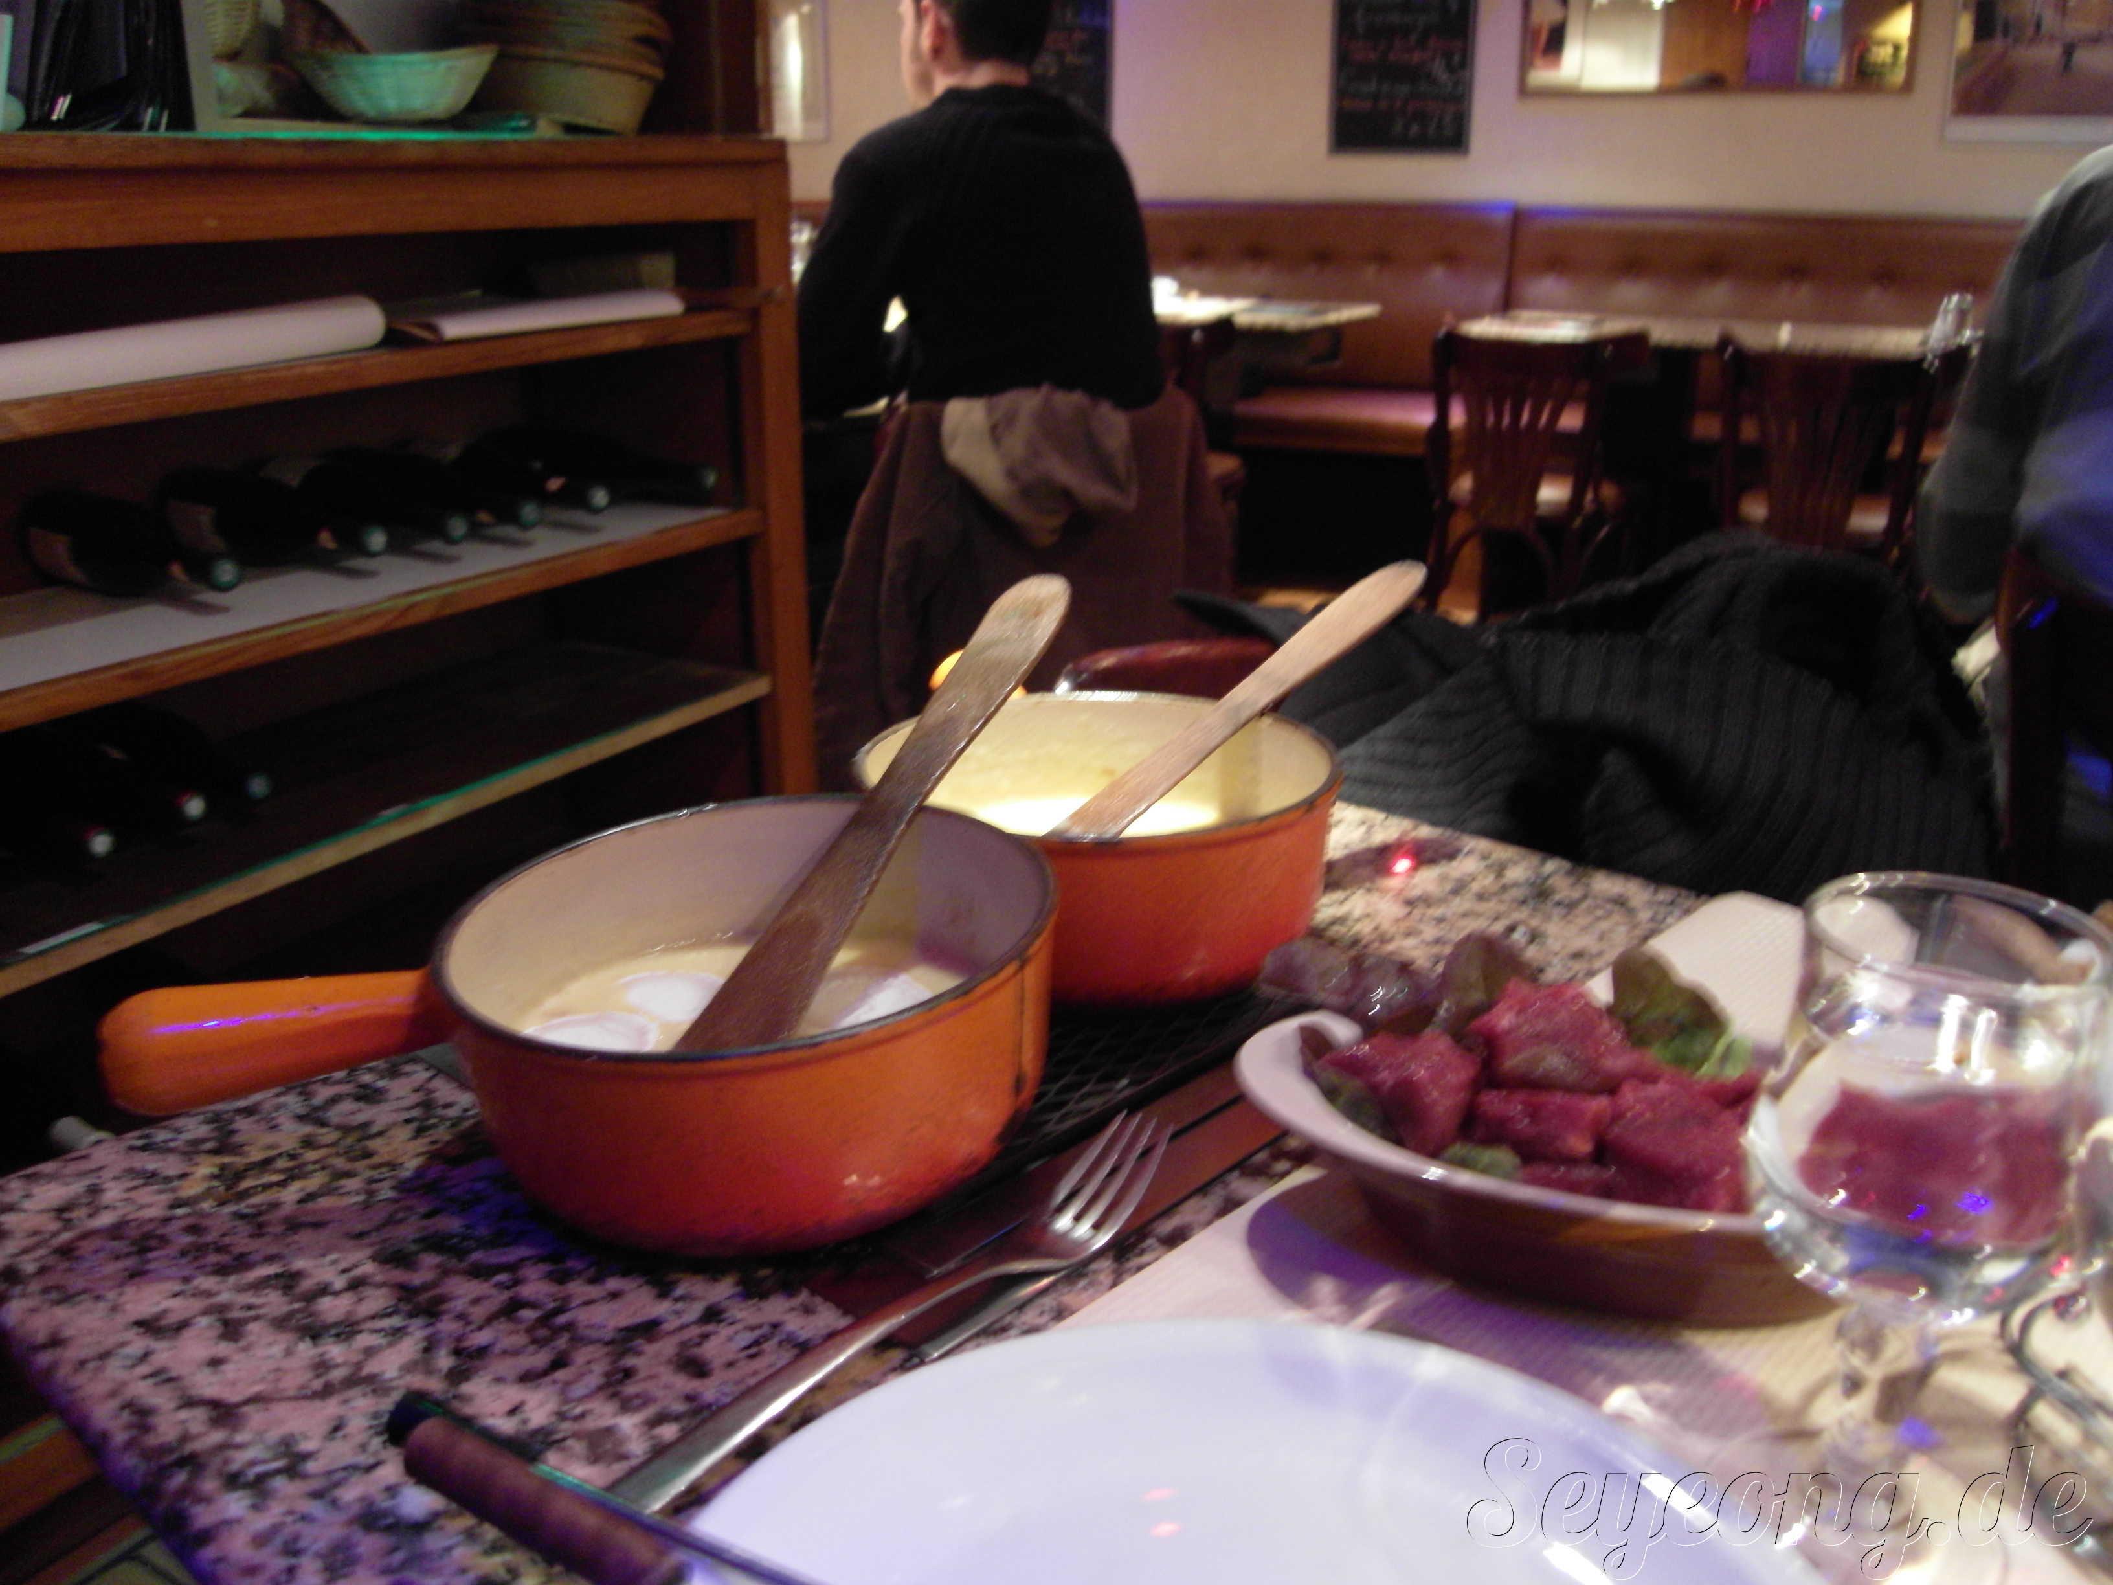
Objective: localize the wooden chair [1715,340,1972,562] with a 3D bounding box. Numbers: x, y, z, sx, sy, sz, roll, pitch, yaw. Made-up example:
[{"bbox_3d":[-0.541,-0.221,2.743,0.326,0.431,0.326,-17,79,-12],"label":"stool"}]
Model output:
[{"bbox_3d":[1.462,-0.446,3.236,0.410,0.810,0.470,12,23,29],"label":"wooden chair"}]

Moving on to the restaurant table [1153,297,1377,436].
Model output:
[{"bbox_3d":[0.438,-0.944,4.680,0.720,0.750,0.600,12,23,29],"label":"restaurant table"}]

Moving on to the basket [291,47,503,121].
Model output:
[{"bbox_3d":[-0.661,-0.708,1.710,0.210,0.077,0.210,12,23,29],"label":"basket"}]

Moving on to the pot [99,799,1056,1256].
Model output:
[{"bbox_3d":[-0.139,0.078,0.547,0.287,0.076,0.194,-9,22,-17],"label":"pot"}]

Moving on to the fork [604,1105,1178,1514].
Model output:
[{"bbox_3d":[-0.038,0.141,0.485,0.026,0.022,0.207,16,30,38],"label":"fork"}]

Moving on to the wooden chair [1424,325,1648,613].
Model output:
[{"bbox_3d":[0.996,-0.533,3.470,0.410,0.810,0.470,12,23,29],"label":"wooden chair"}]

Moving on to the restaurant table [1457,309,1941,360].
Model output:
[{"bbox_3d":[1.499,-0.704,4.027,1.060,0.750,0.600,12,23,29],"label":"restaurant table"}]

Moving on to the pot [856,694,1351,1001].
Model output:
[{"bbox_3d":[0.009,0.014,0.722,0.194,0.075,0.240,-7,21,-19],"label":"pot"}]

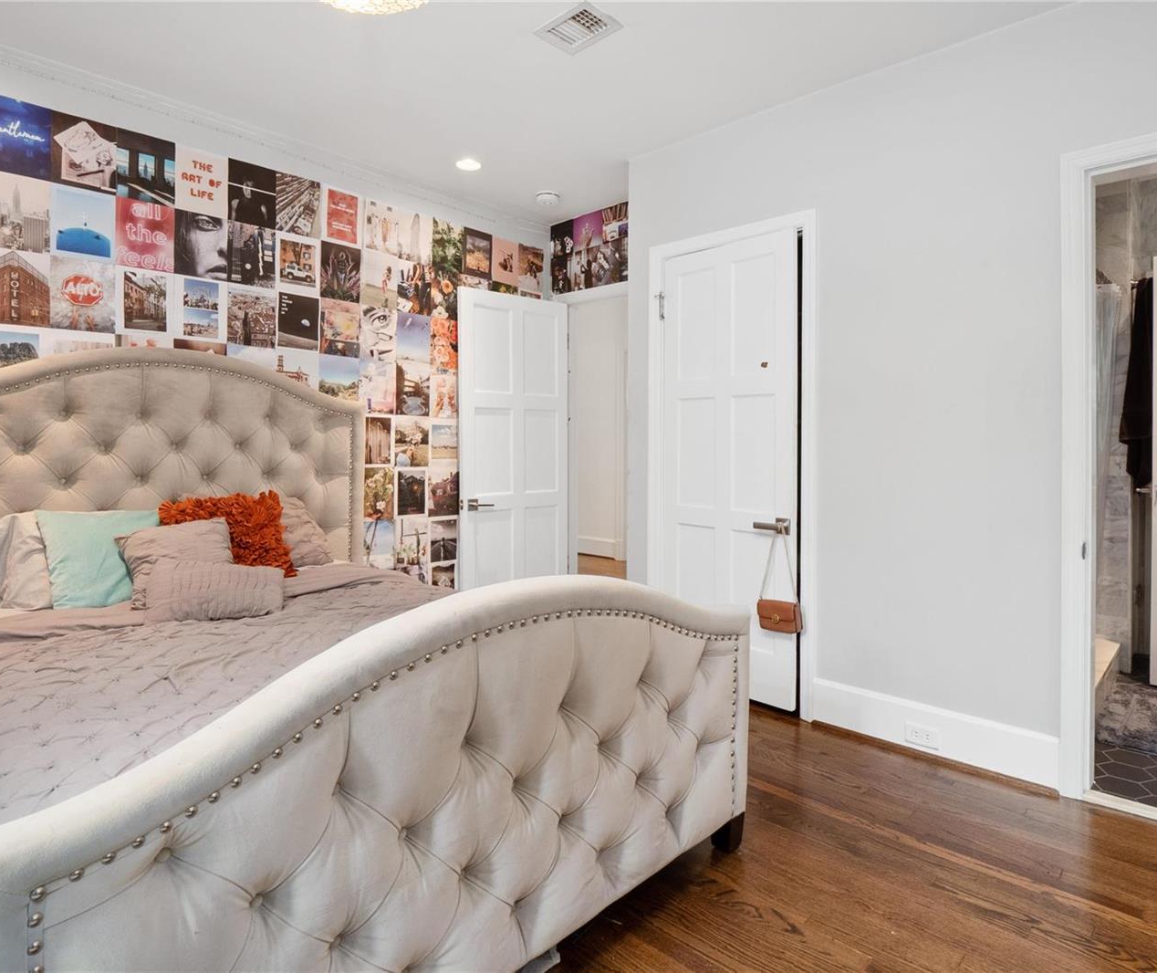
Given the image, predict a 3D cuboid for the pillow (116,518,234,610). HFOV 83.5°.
[{"bbox_3d":[-1.381,0.265,2.293,0.130,0.310,0.360,-36,-16,34],"label":"pillow"}]

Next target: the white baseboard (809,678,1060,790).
[{"bbox_3d":[1.277,0.892,2.413,0.824,0.155,0.020,4,3,42],"label":"white baseboard"}]

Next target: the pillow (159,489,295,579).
[{"bbox_3d":[-1.389,0.216,2.597,0.455,0.370,0.150,-4,-22,-48],"label":"pillow"}]

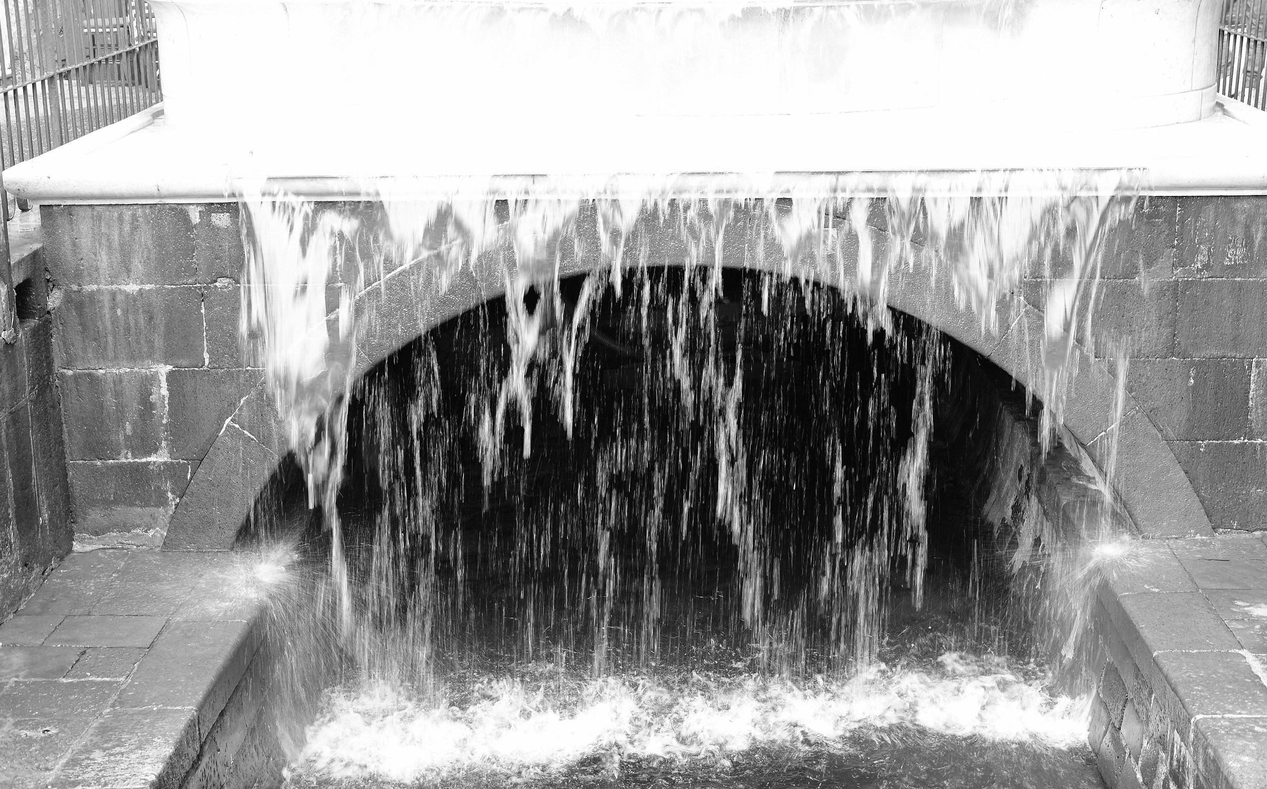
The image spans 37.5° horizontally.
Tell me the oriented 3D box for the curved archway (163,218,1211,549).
[{"bbox_3d":[0.225,-0.162,8.823,4.891,1.591,0.700,0,15,2],"label":"curved archway"}]

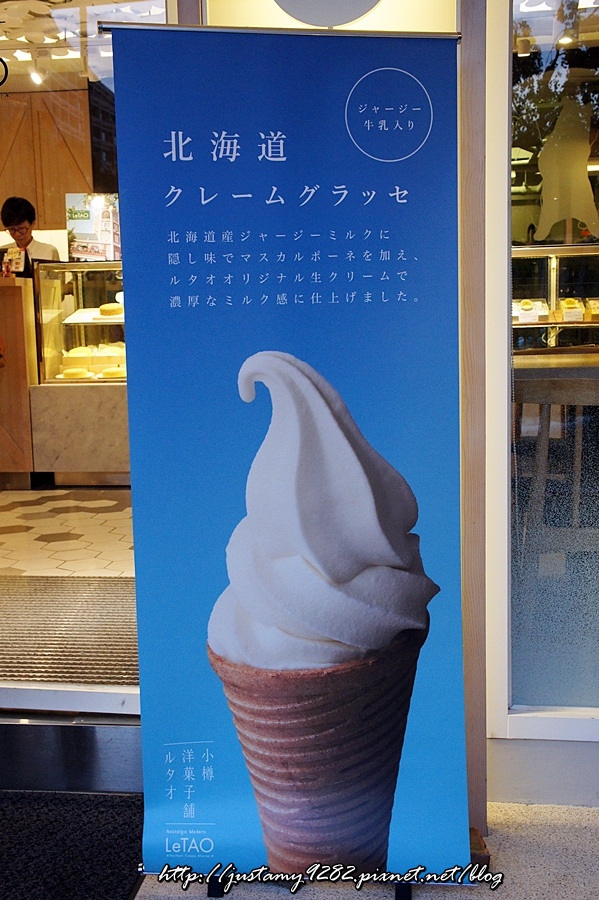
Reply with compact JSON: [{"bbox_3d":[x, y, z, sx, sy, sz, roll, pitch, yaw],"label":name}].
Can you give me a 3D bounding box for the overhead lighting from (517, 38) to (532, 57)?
[{"bbox_3d":[1.396,-2.495,6.200,0.080,0.105,0.080,0,10,7],"label":"overhead lighting"}]

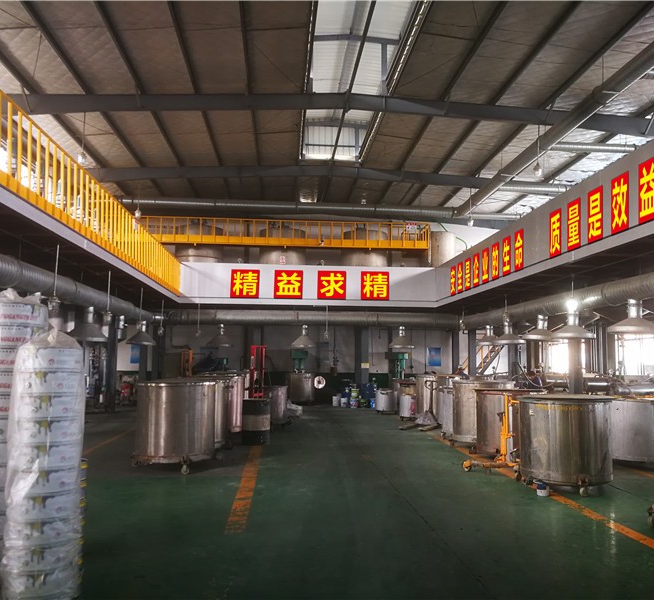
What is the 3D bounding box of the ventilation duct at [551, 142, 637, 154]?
[{"bbox_3d":[7.865,-4.492,18.416,2.500,0.270,0.270,1,-6,-4],"label":"ventilation duct"}]

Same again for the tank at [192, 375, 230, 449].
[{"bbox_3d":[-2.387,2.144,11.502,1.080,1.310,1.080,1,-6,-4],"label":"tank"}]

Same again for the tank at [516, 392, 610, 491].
[{"bbox_3d":[3.259,1.938,8.532,1.220,1.210,1.220,1,-6,-4],"label":"tank"}]

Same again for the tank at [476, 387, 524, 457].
[{"bbox_3d":[3.386,2.248,11.522,1.270,1.240,1.270,1,-6,-4],"label":"tank"}]

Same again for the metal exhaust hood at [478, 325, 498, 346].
[{"bbox_3d":[5.162,1.119,19.700,0.900,0.670,0.900,1,-6,-4],"label":"metal exhaust hood"}]

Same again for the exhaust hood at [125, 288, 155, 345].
[{"bbox_3d":[-5.952,0.539,20.000,0.900,1.750,0.900,1,-6,-4],"label":"exhaust hood"}]

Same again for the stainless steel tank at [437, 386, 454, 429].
[{"bbox_3d":[3.039,2.554,14.473,0.850,1.120,0.850,1,-6,-4],"label":"stainless steel tank"}]

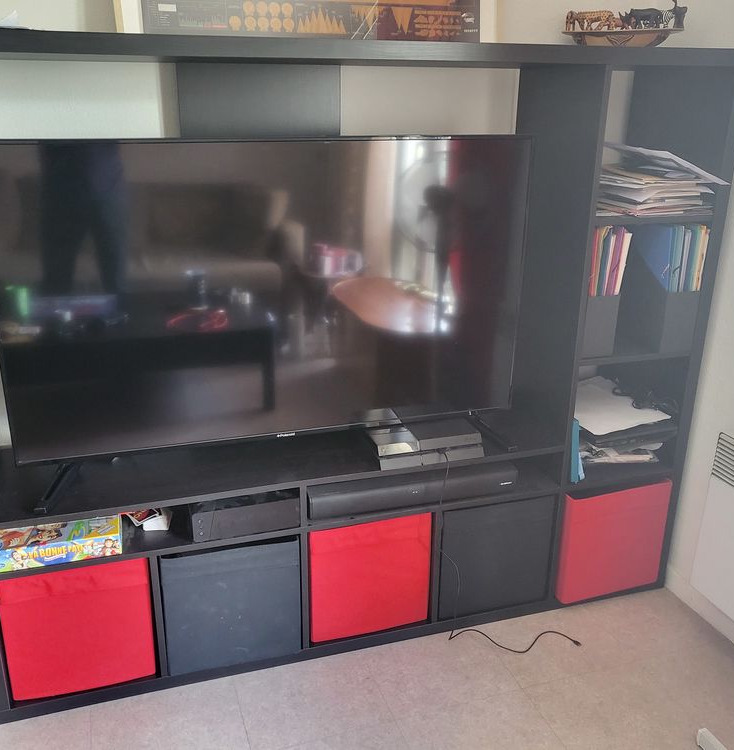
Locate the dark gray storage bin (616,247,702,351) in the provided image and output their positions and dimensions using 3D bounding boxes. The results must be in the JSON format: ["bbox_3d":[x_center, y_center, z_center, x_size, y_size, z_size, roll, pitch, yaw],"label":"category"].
[{"bbox_3d":[0.773,-0.243,2.046,0.100,0.300,0.260,-6,21,-16],"label":"dark gray storage bin"}]

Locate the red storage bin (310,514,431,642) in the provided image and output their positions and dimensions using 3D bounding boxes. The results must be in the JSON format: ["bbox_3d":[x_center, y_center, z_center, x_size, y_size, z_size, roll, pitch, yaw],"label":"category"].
[{"bbox_3d":[-0.044,0.467,2.109,0.328,0.330,0.375,-6,21,-16],"label":"red storage bin"}]

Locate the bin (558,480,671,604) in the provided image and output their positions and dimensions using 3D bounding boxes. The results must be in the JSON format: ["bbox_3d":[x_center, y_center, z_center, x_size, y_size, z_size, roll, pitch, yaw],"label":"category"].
[{"bbox_3d":[0.644,0.413,2.267,0.328,0.333,0.375,-6,21,-16],"label":"bin"}]

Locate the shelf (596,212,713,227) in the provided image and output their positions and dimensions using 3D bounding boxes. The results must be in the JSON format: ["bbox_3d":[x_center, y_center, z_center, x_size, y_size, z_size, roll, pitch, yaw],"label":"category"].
[{"bbox_3d":[0.645,-0.439,1.995,0.340,0.020,0.380,-6,21,-16],"label":"shelf"}]

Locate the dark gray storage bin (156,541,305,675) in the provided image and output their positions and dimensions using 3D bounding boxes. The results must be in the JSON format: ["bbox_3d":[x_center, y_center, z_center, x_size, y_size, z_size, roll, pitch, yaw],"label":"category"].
[{"bbox_3d":[-0.376,0.504,1.997,0.328,0.330,0.375,-6,21,-16],"label":"dark gray storage bin"}]

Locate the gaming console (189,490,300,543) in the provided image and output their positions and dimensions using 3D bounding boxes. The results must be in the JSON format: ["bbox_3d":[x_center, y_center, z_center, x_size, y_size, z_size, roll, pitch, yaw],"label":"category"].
[{"bbox_3d":[-0.315,0.302,1.869,0.252,0.077,0.230,-6,21,-16],"label":"gaming console"}]

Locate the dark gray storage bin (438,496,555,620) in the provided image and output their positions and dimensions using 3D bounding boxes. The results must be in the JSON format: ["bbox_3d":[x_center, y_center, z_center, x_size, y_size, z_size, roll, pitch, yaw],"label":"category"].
[{"bbox_3d":[0.297,0.436,2.200,0.330,0.333,0.375,-6,21,-16],"label":"dark gray storage bin"}]

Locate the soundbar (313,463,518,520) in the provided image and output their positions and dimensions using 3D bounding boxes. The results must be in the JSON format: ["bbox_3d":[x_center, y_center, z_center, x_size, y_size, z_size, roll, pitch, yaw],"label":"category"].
[{"bbox_3d":[0.117,0.286,1.937,0.560,0.072,0.090,-5,21,-15],"label":"soundbar"}]

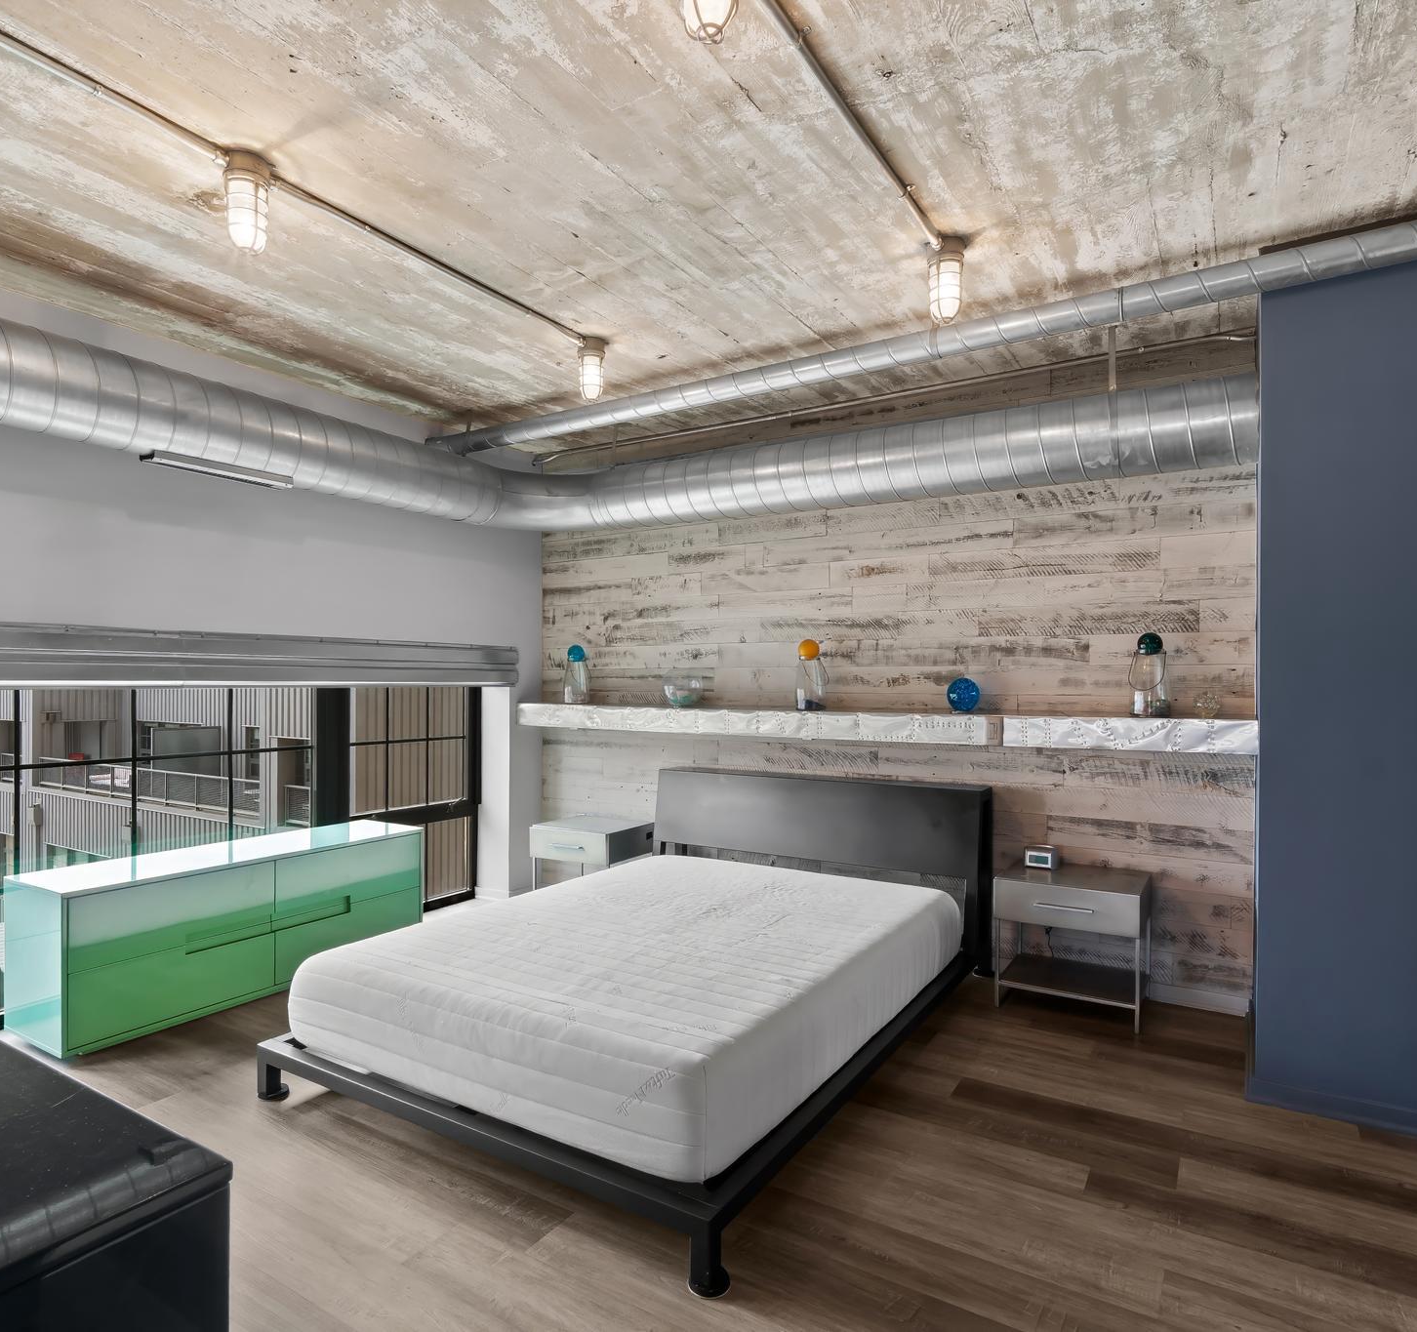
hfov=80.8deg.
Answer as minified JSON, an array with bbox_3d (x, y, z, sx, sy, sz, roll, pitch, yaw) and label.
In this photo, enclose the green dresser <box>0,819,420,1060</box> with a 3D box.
[{"bbox_3d":[-2.057,1.113,3.699,0.472,0.591,1.555,0,-1,31],"label":"green dresser"}]

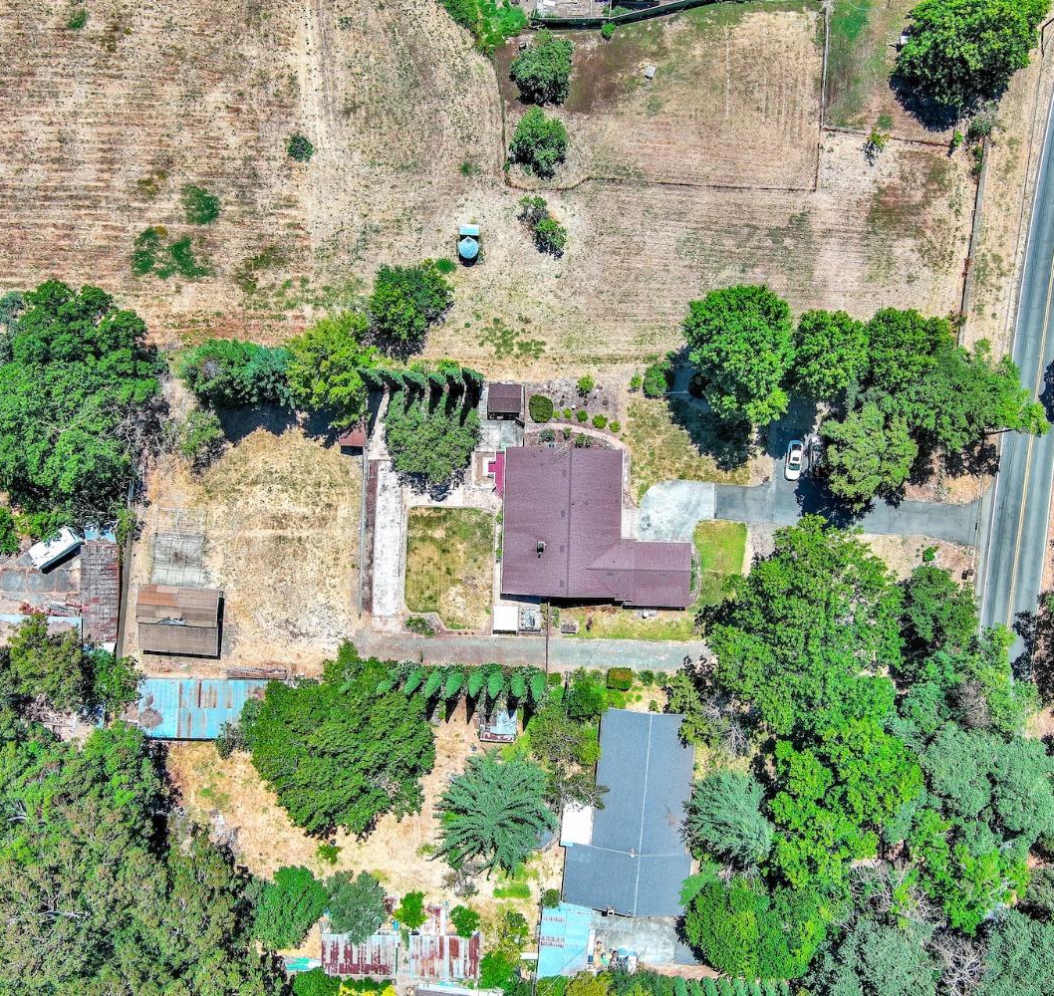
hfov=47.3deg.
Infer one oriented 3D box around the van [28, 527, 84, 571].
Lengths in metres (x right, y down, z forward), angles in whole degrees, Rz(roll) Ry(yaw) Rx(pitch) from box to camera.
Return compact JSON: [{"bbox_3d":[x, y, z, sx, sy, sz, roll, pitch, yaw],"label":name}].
[{"bbox_3d":[-54.854,5.706,140.700,5.340,2.600,2.330,-34,90,0],"label":"van"}]

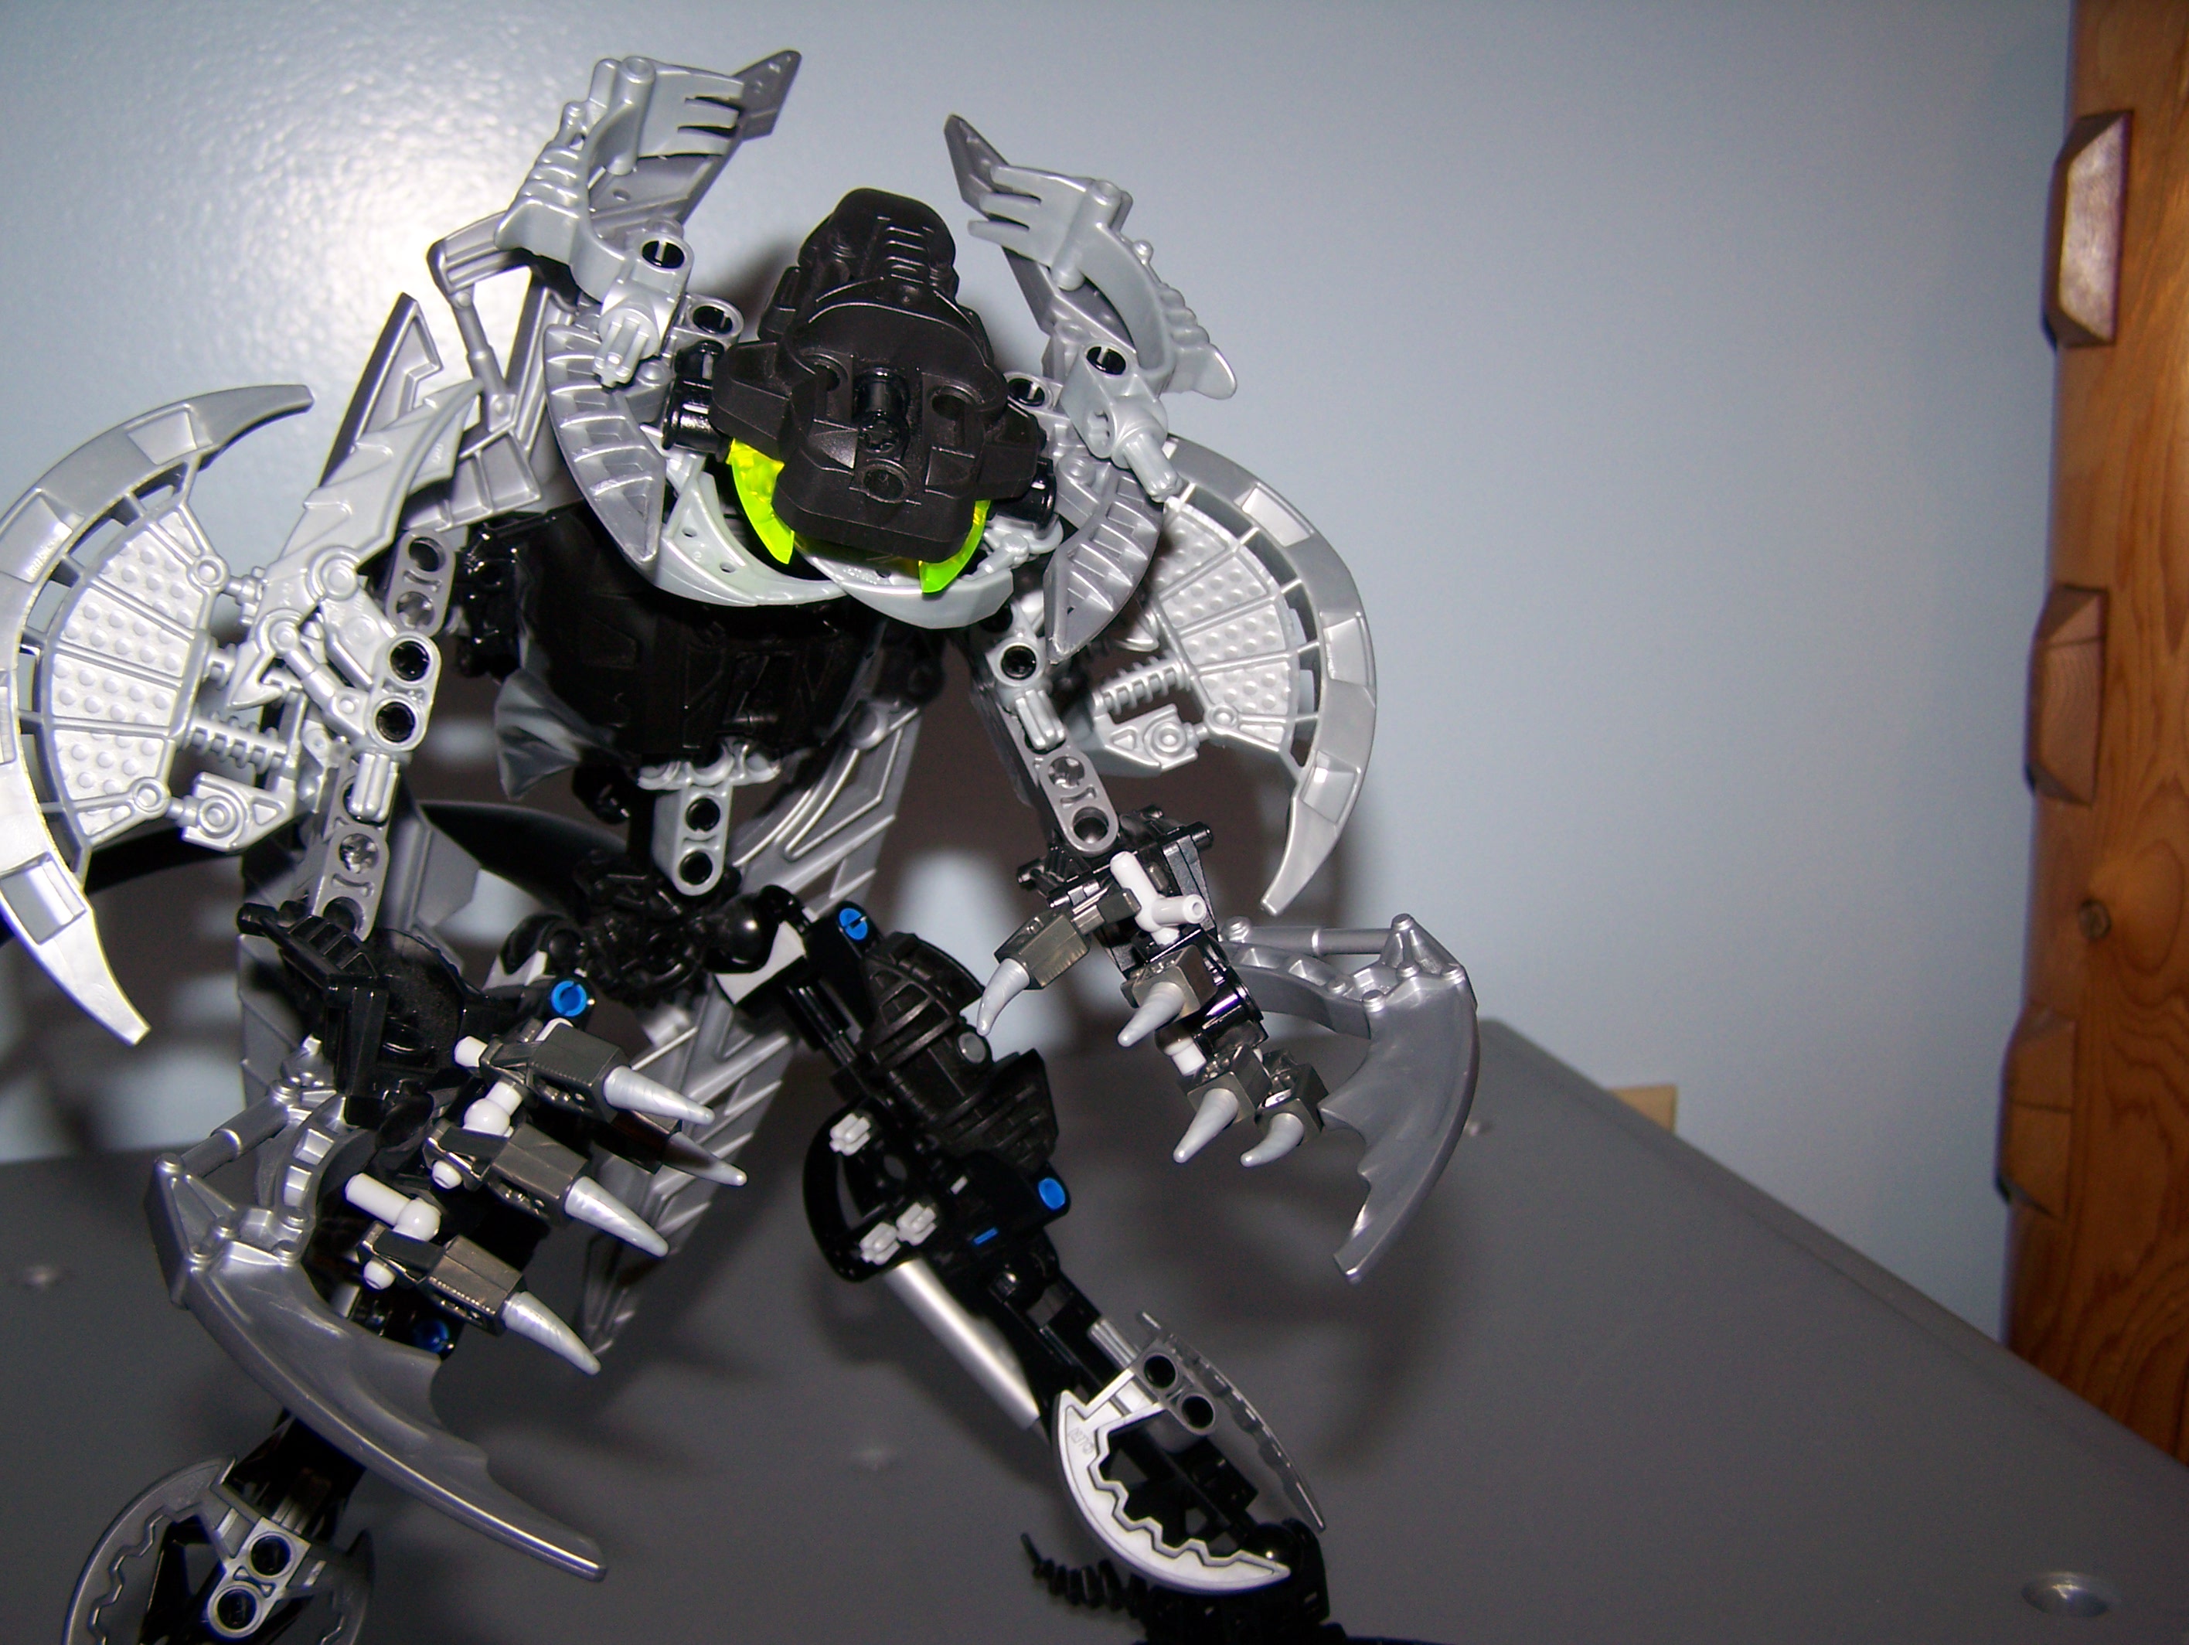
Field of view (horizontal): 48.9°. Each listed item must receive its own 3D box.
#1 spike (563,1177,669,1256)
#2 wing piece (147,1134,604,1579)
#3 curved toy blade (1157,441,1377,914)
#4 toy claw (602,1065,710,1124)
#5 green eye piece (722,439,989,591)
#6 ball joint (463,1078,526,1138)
[{"bbox_3d":[-0.052,0.043,0.260,0.013,0.005,0.004,34,14,0],"label":"spike"},{"bbox_3d":[-0.078,0.059,0.256,0.007,0.063,0.021,-45,0,45],"label":"wing piece"},{"bbox_3d":[0.020,-0.028,0.334,0.032,0.083,0.006,-27,-23,0],"label":"curved toy blade"},{"bbox_3d":[-0.046,0.029,0.254,0.013,0.005,0.004,18,15,9],"label":"toy claw"},{"bbox_3d":[-0.029,-0.037,0.291,0.032,0.016,0.010,13,-37,-20],"label":"green eye piece"},{"bbox_3d":[-0.064,0.030,0.254,0.005,0.007,0.005,41,1,-8],"label":"ball joint"}]

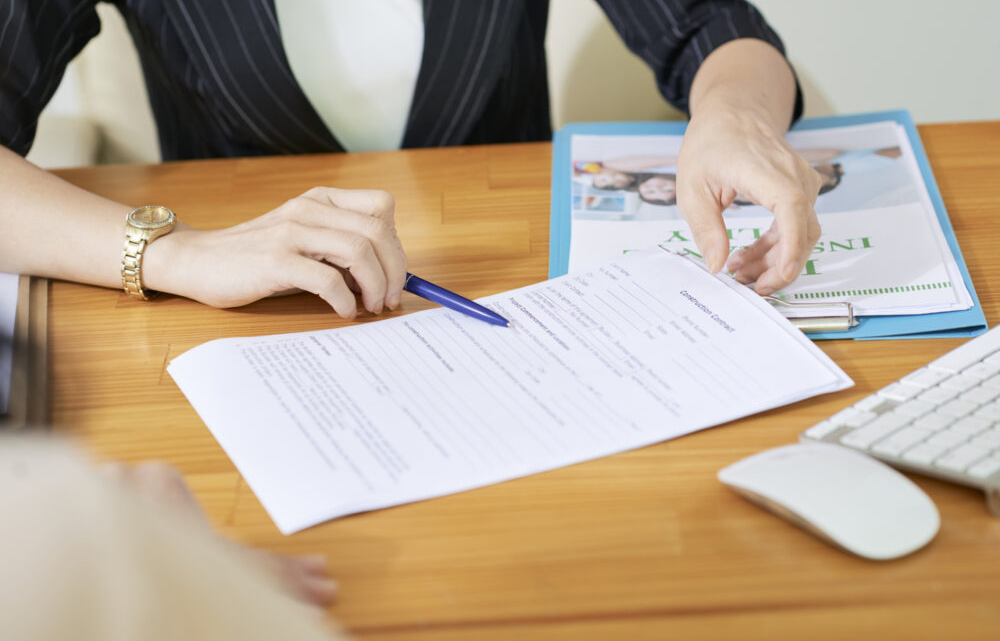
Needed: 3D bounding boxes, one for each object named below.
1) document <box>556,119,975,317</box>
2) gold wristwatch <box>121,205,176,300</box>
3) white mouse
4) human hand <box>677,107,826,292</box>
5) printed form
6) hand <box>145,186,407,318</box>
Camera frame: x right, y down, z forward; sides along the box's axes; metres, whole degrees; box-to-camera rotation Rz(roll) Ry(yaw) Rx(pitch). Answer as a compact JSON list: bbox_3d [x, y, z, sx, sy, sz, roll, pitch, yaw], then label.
[{"bbox_3d":[0.147,-0.063,1.398,0.210,0.008,0.297,-3,24,3],"label":"document"},{"bbox_3d":[-0.199,-0.040,1.361,0.028,0.044,0.052,10,27,29],"label":"gold wristwatch"},{"bbox_3d":[0.147,0.076,1.068,0.058,0.022,0.114,-21,29,-33],"label":"white mouse"},{"bbox_3d":[0.138,-0.069,1.310,0.079,0.075,0.120,-5,24,-2],"label":"human hand"},{"bbox_3d":[-0.001,0.026,1.219,0.297,0.012,0.210,-13,25,-19],"label":"printed form"},{"bbox_3d":[-0.128,-0.044,1.338,0.141,0.060,0.068,4,25,17],"label":"hand"}]

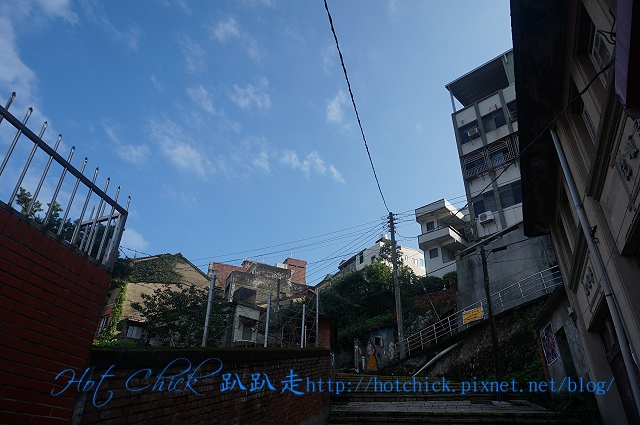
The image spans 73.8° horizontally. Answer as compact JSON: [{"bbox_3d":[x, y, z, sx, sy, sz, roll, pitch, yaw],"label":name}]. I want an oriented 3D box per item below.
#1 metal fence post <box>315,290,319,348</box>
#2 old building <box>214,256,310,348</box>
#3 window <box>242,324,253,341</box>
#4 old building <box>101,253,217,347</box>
[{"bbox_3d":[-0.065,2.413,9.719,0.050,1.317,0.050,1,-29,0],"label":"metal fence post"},{"bbox_3d":[-4.919,8.387,34.735,6.800,8.200,6.500,16,-33,-26],"label":"old building"},{"bbox_3d":[-5.019,8.308,29.500,0.720,1.120,0.150,20,-34,-31],"label":"window"},{"bbox_3d":[-12.086,7.895,32.337,6.600,8.000,8.000,20,-34,-31],"label":"old building"}]

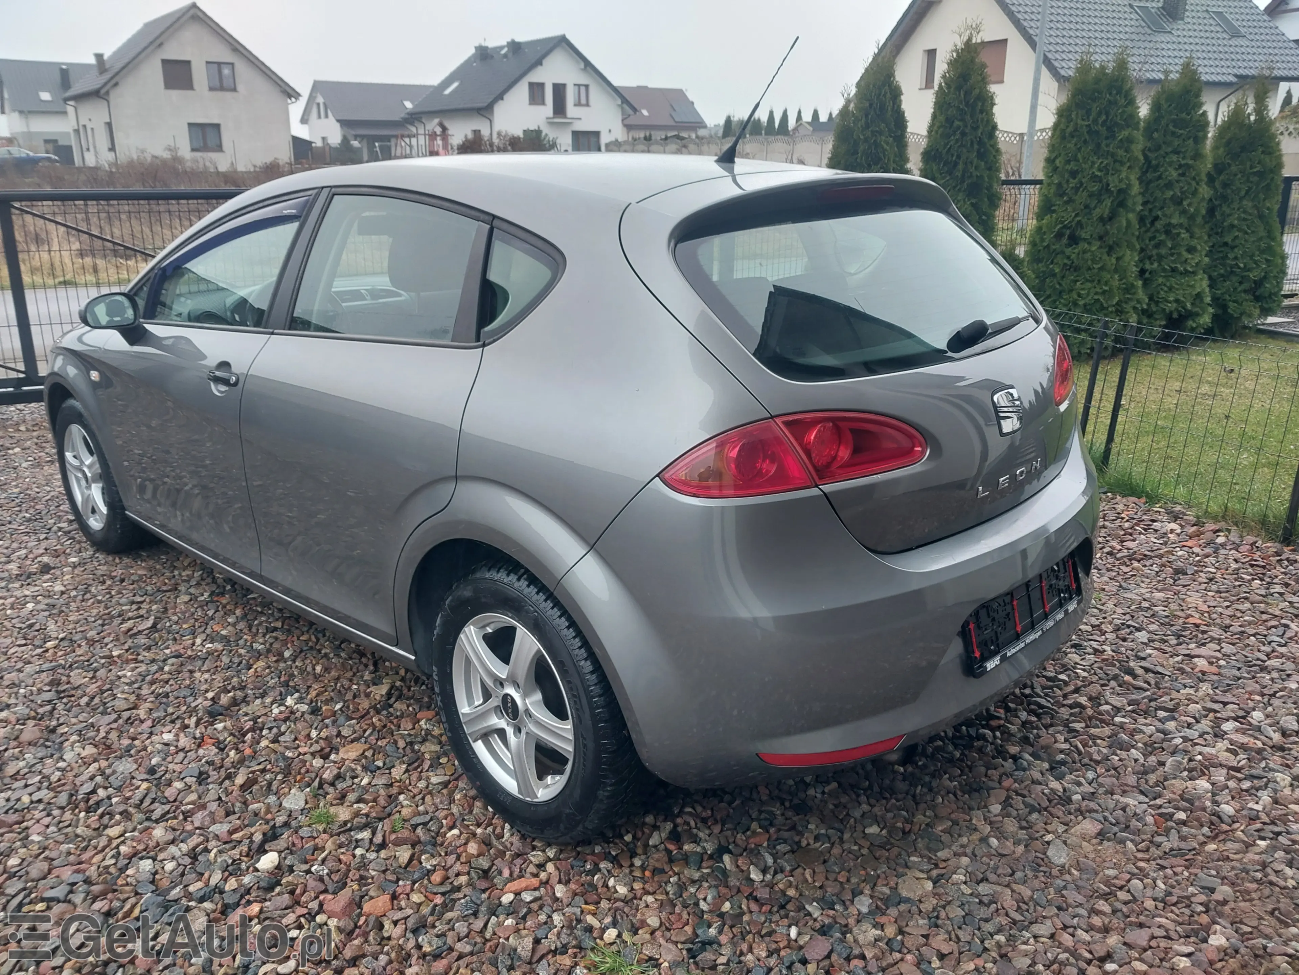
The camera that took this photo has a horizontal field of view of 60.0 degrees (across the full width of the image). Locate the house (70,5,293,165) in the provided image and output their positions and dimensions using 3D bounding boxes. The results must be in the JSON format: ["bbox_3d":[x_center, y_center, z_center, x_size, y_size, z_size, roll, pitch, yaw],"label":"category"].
[{"bbox_3d":[-23.679,-19.537,56.444,8.902,7.711,11.316,-11,20,-32],"label":"house"}]

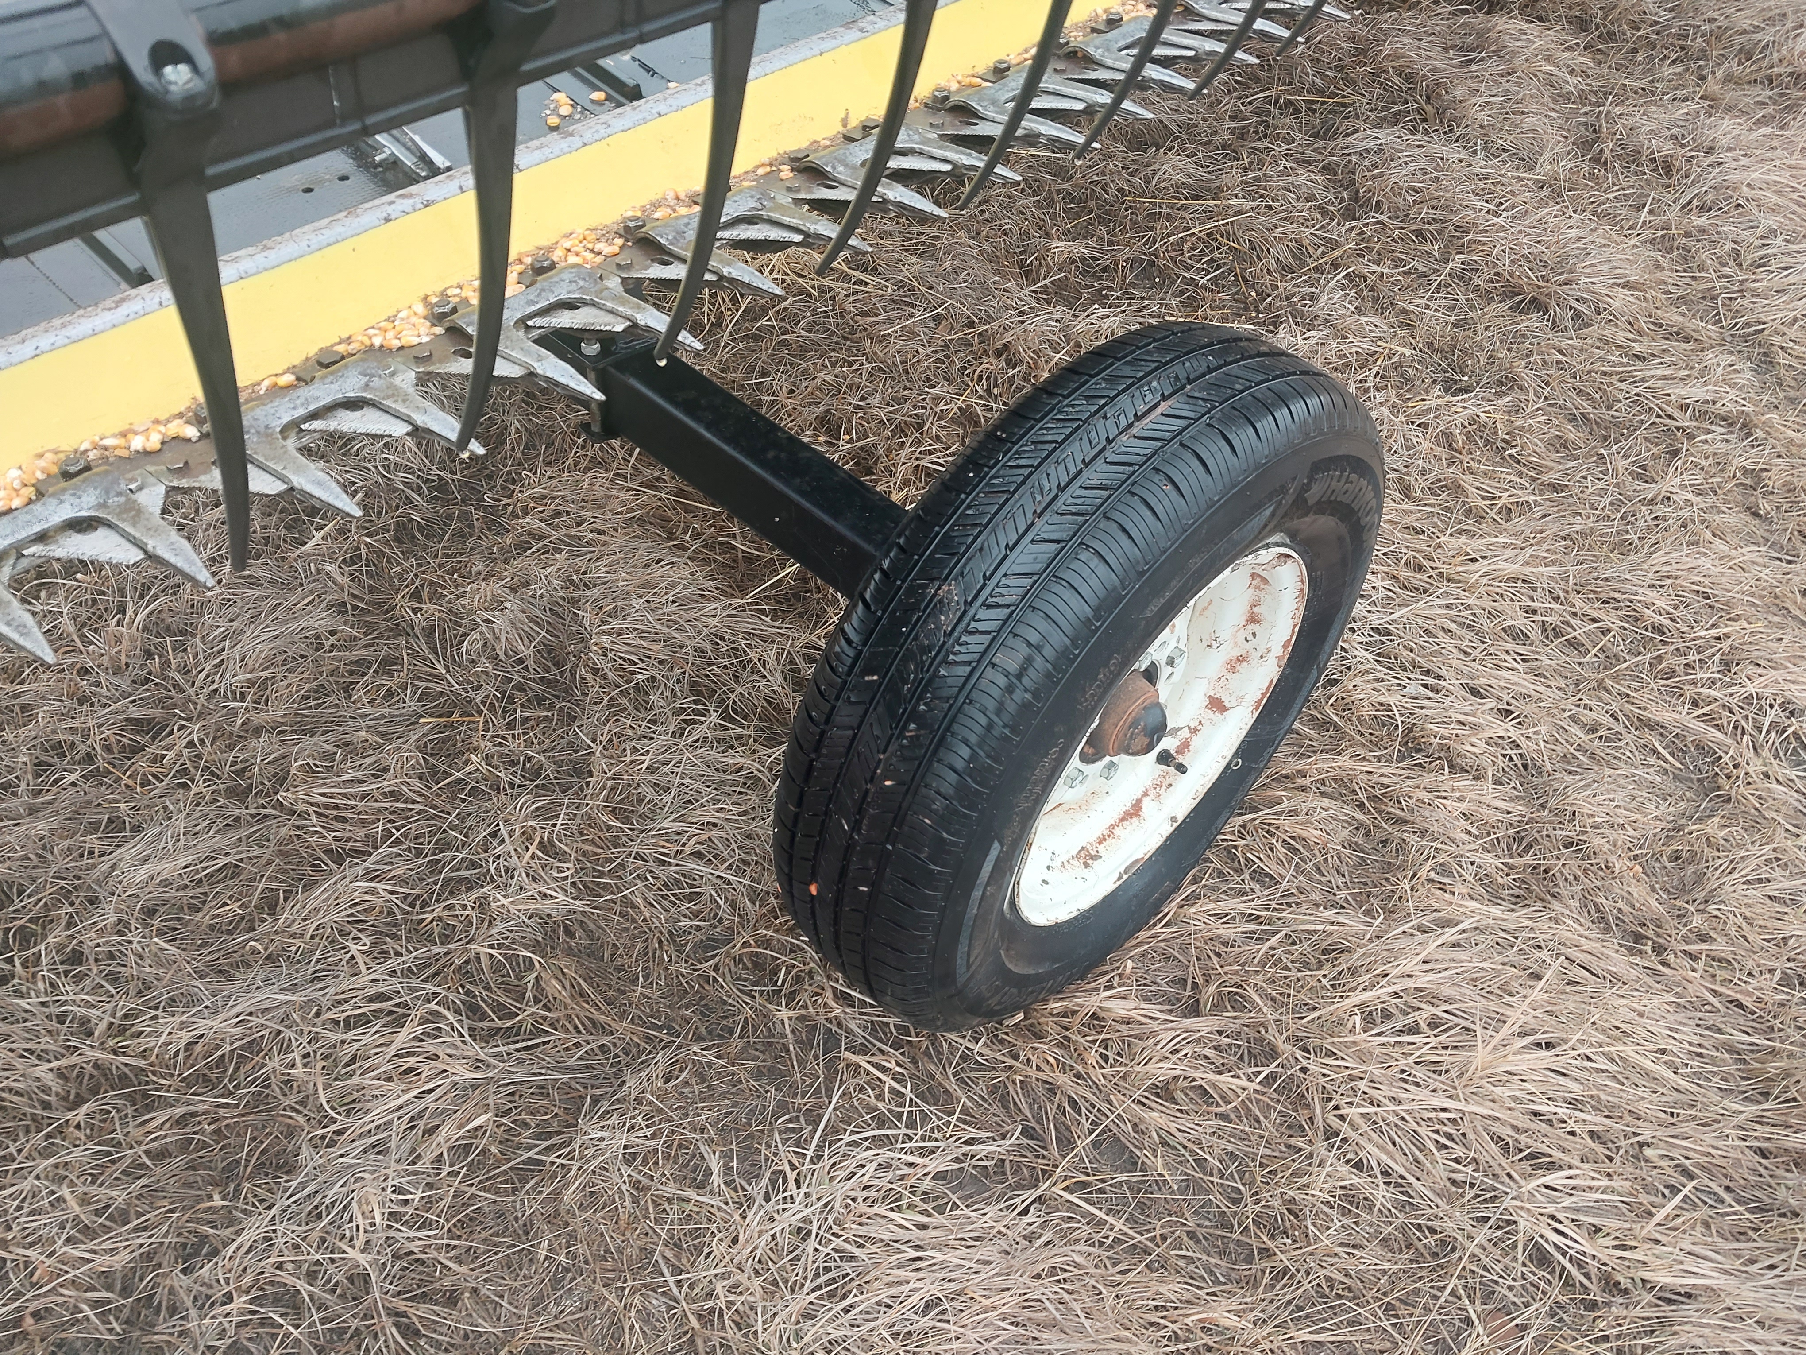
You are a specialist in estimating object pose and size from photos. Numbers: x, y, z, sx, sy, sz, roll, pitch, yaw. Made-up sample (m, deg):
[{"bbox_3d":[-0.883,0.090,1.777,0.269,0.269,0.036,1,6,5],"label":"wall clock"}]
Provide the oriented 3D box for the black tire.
[{"bbox_3d":[0.184,0.017,1.345,0.213,0.714,0.714,37,54,27],"label":"black tire"}]

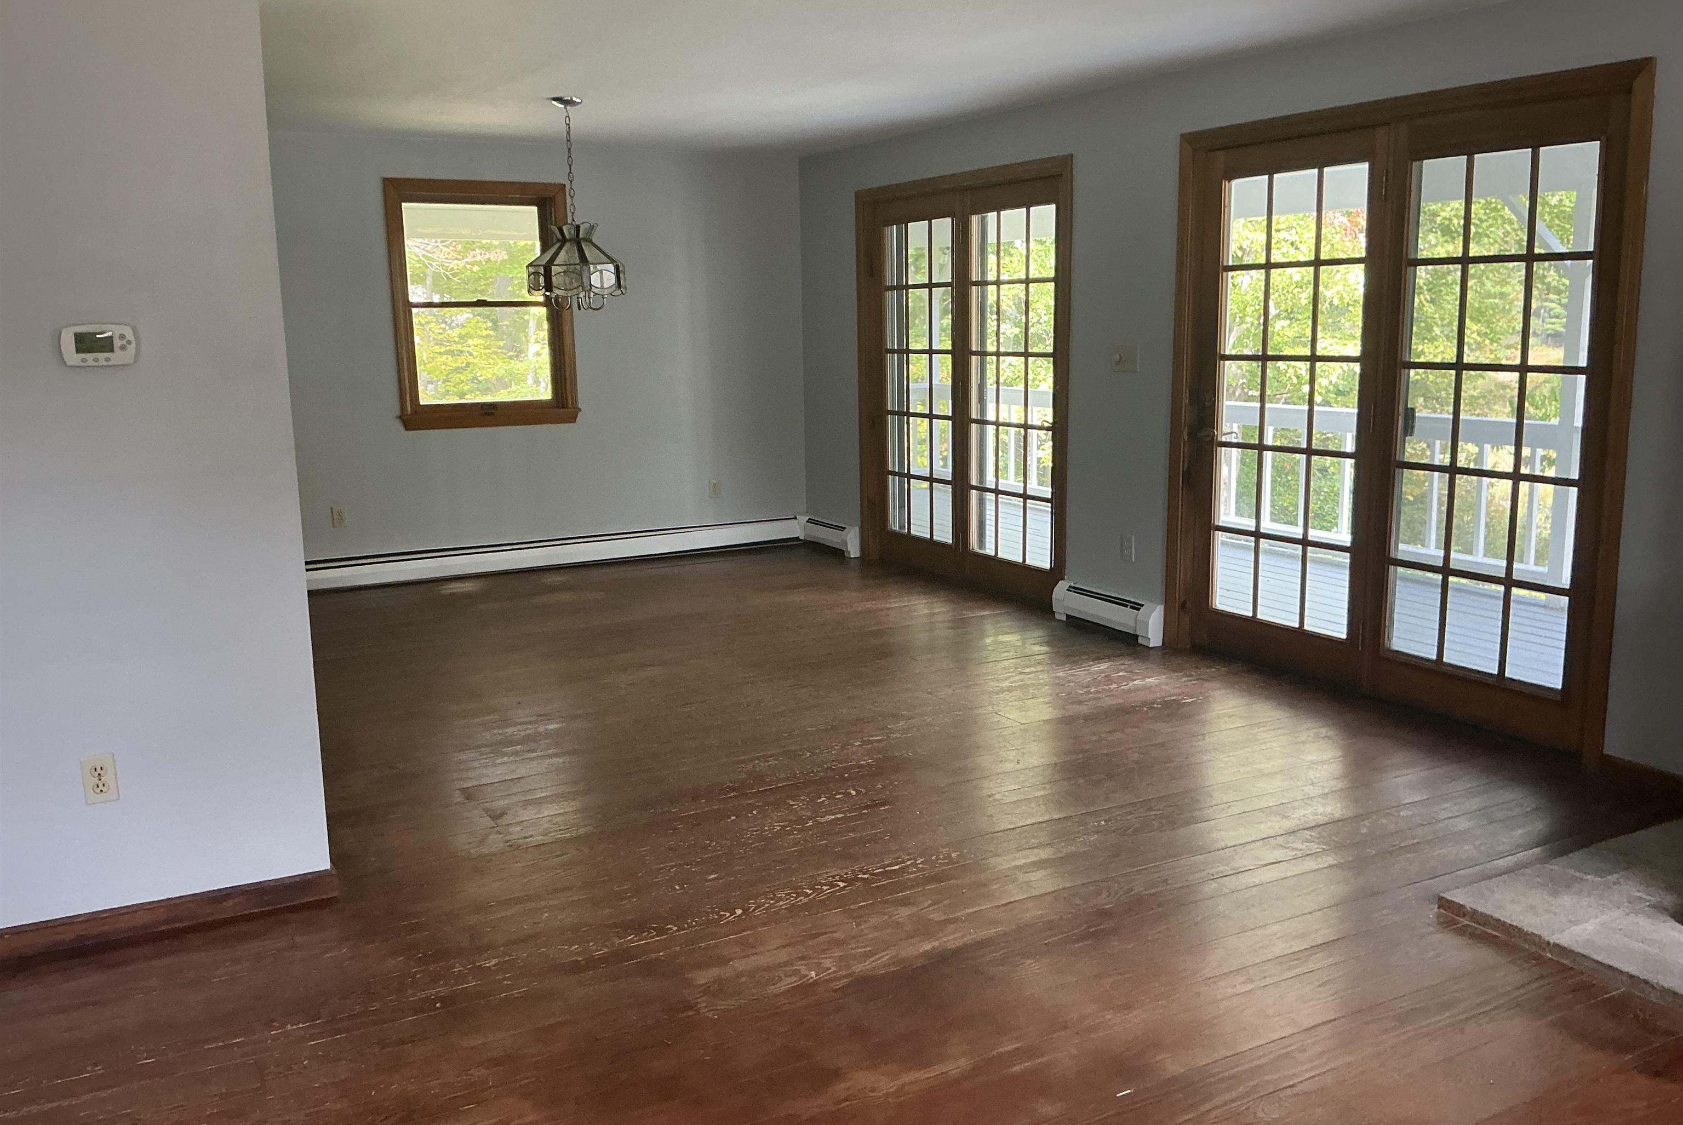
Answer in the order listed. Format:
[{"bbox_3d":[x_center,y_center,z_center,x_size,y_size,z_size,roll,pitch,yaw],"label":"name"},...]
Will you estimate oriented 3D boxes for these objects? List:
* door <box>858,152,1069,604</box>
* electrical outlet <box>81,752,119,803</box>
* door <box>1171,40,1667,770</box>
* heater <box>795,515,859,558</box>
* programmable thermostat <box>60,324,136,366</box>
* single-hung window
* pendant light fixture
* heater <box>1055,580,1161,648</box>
[{"bbox_3d":[0.613,-0.932,7.154,0.120,2.130,1.892,-7,12,-30],"label":"door"},{"bbox_3d":[-1.740,0.508,3.197,0.070,0.114,0.008,-7,12,-30],"label":"electrical outlet"},{"bbox_3d":[1.919,-0.546,4.951,0.120,2.143,1.919,-7,12,-30],"label":"door"},{"bbox_3d":[-0.086,-0.161,8.385,0.072,0.180,0.660,-7,12,-30],"label":"heater"},{"bbox_3d":[-1.664,-0.485,3.047,0.148,0.090,0.036,-7,12,-30],"label":"programmable thermostat"},{"bbox_3d":[-1.953,-1.403,7.461,1.014,1.322,0.090,-7,12,-30],"label":"single-hung window"},{"bbox_3d":[-1.189,-1.569,6.001,0.440,0.902,0.440,-7,12,-30],"label":"pendant light fixture"},{"bbox_3d":[1.206,0.228,6.207,0.072,0.180,0.662,-7,12,-30],"label":"heater"}]

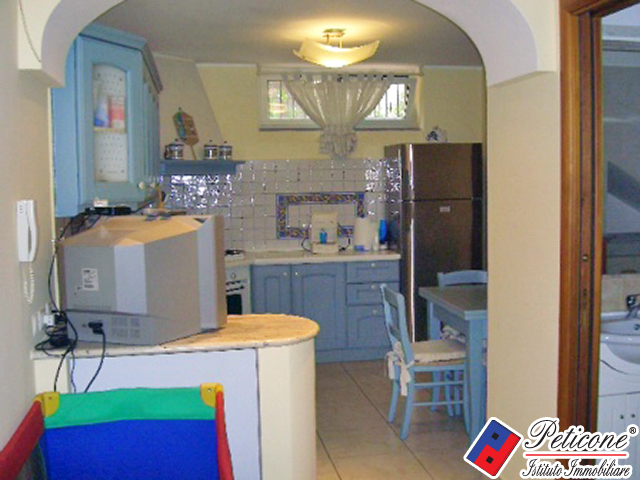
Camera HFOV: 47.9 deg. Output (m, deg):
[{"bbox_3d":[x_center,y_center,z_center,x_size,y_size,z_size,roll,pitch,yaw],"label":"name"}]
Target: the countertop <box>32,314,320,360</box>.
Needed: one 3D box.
[{"bbox_3d":[-0.559,0.394,3.008,1.120,0.040,0.600,-2,5,-10],"label":"countertop"}]

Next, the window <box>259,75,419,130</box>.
[{"bbox_3d":[0.168,-1.230,6.450,1.440,0.510,0.110,-2,5,-10],"label":"window"}]

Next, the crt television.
[{"bbox_3d":[-0.741,0.145,2.987,0.570,0.475,0.460,0,5,14],"label":"crt television"}]

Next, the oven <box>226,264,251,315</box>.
[{"bbox_3d":[-0.936,0.506,5.680,0.550,0.600,0.600,2,6,35],"label":"oven"}]

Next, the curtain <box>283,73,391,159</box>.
[{"bbox_3d":[0.153,-1.089,6.326,0.960,0.750,0.110,-2,5,-10],"label":"curtain"}]

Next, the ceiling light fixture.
[{"bbox_3d":[0.113,-1.292,4.877,0.550,0.240,0.460,-2,5,-10],"label":"ceiling light fixture"}]

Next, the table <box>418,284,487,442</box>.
[{"bbox_3d":[1.159,0.732,4.466,0.880,0.780,0.880,-2,5,-10],"label":"table"}]

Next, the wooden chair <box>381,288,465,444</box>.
[{"bbox_3d":[0.633,0.708,4.362,0.450,0.860,0.410,-2,5,-10],"label":"wooden chair"}]

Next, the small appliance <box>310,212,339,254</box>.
[{"bbox_3d":[0.025,-0.062,6.221,0.240,0.345,0.250,-2,5,-10],"label":"small appliance"}]

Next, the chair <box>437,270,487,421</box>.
[{"bbox_3d":[1.055,0.664,4.819,0.410,0.860,0.460,-2,5,-10],"label":"chair"}]

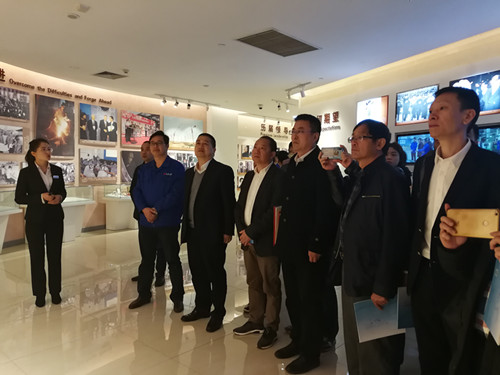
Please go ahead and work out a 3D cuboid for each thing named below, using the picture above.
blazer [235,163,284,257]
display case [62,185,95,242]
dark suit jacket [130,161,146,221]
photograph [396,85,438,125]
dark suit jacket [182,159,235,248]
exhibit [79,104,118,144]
[{"bbox_3d":[0.081,0.177,3.197,0.310,0.720,0.460,-2,2,-42],"label":"blazer"},{"bbox_3d":[-3.800,0.530,7.810,0.620,1.080,1.400,1,2,27],"label":"display case"},{"bbox_3d":[-1.242,0.050,4.824,0.500,0.720,0.300,1,2,28],"label":"dark suit jacket"},{"bbox_3d":[2.950,-1.437,6.879,0.060,0.600,0.830,-1,2,-33],"label":"photograph"},{"bbox_3d":[-0.381,0.132,3.506,0.510,0.770,0.310,1,2,37],"label":"dark suit jacket"},{"bbox_3d":[-3.567,-1.465,9.229,0.060,0.900,0.980,1,2,35],"label":"exhibit"}]

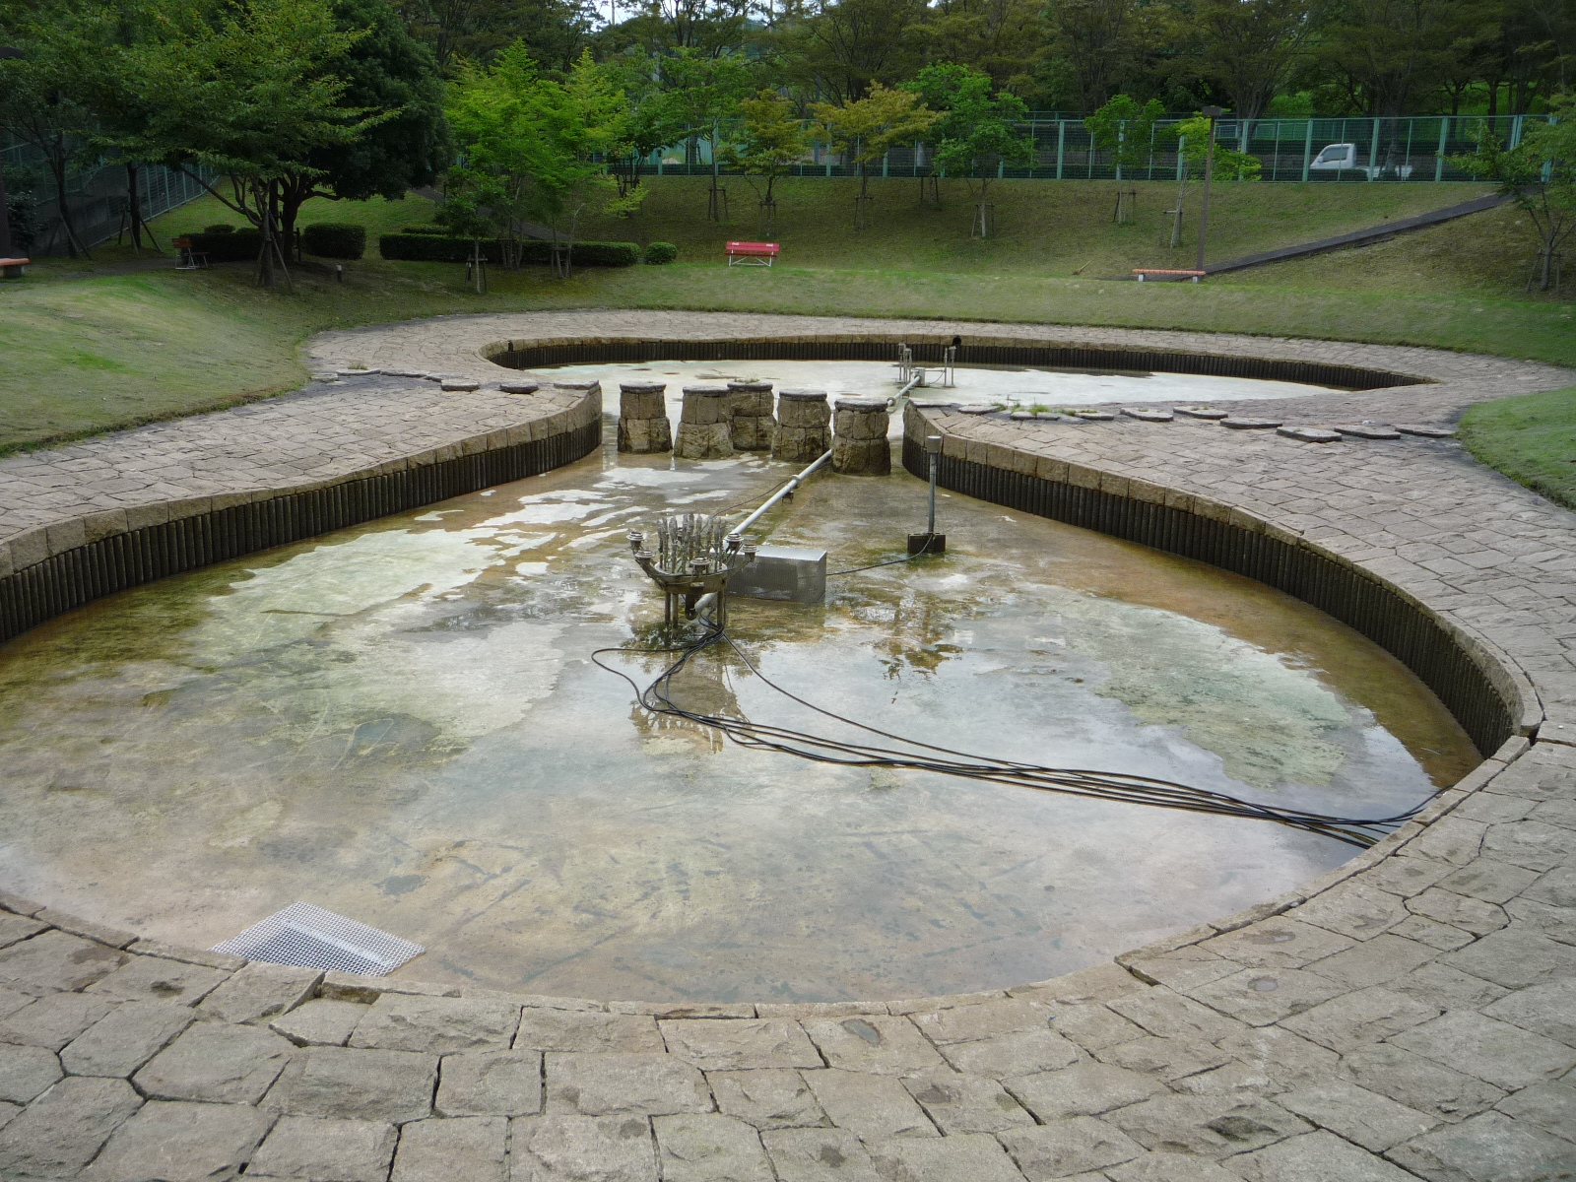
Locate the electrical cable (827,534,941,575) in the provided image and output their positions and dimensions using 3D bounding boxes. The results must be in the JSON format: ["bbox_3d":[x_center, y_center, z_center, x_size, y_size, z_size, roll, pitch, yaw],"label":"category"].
[{"bbox_3d":[0.560,-0.214,8.094,0.900,0.110,0.200,-12,20,-40],"label":"electrical cable"}]

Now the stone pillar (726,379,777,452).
[{"bbox_3d":[-0.349,-1.737,13.548,0.497,0.614,0.497,1,15,0],"label":"stone pillar"}]

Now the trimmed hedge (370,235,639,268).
[{"bbox_3d":[-7.599,-9.270,37.300,7.050,0.700,0.950,1,15,0],"label":"trimmed hedge"}]

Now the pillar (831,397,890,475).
[{"bbox_3d":[0.592,-1.246,10.993,0.460,0.550,0.460,1,16,0],"label":"pillar"}]

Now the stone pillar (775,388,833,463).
[{"bbox_3d":[0.147,-1.555,12.861,0.548,0.632,0.548,1,15,0],"label":"stone pillar"}]

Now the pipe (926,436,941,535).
[{"bbox_3d":[0.974,-0.700,9.151,0.092,0.655,0.092,1,15,0],"label":"pipe"}]

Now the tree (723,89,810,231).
[{"bbox_3d":[-0.612,-12.544,39.963,2.500,4.022,2.500,1,16,0],"label":"tree"}]

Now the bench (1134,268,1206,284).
[{"bbox_3d":[9.209,-7.575,32.954,1.700,0.420,0.420,5,16,14],"label":"bench"}]

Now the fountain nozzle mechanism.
[{"bbox_3d":[-0.485,-0.129,6.899,0.670,0.540,0.680,1,16,0],"label":"fountain nozzle mechanism"}]

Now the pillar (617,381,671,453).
[{"bbox_3d":[-1.392,-1.680,13.210,0.527,0.627,0.527,1,15,0],"label":"pillar"}]

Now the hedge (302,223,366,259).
[{"bbox_3d":[-12.639,-9.737,38.100,1.500,0.930,1.100,-1,15,-9],"label":"hedge"}]

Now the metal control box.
[{"bbox_3d":[-0.059,-0.097,7.995,0.530,0.255,0.230,5,15,12],"label":"metal control box"}]

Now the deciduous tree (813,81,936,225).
[{"bbox_3d":[2.478,-12.904,40.445,3.600,4.155,3.400,1,16,0],"label":"deciduous tree"}]

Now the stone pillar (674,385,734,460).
[{"bbox_3d":[-0.787,-1.603,12.971,0.565,0.626,0.565,1,15,0],"label":"stone pillar"}]

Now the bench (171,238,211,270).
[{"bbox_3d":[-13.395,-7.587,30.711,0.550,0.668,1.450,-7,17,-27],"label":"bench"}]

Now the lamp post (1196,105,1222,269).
[{"bbox_3d":[10.516,-10.072,34.266,0.520,3.993,0.520,1,16,0],"label":"lamp post"}]

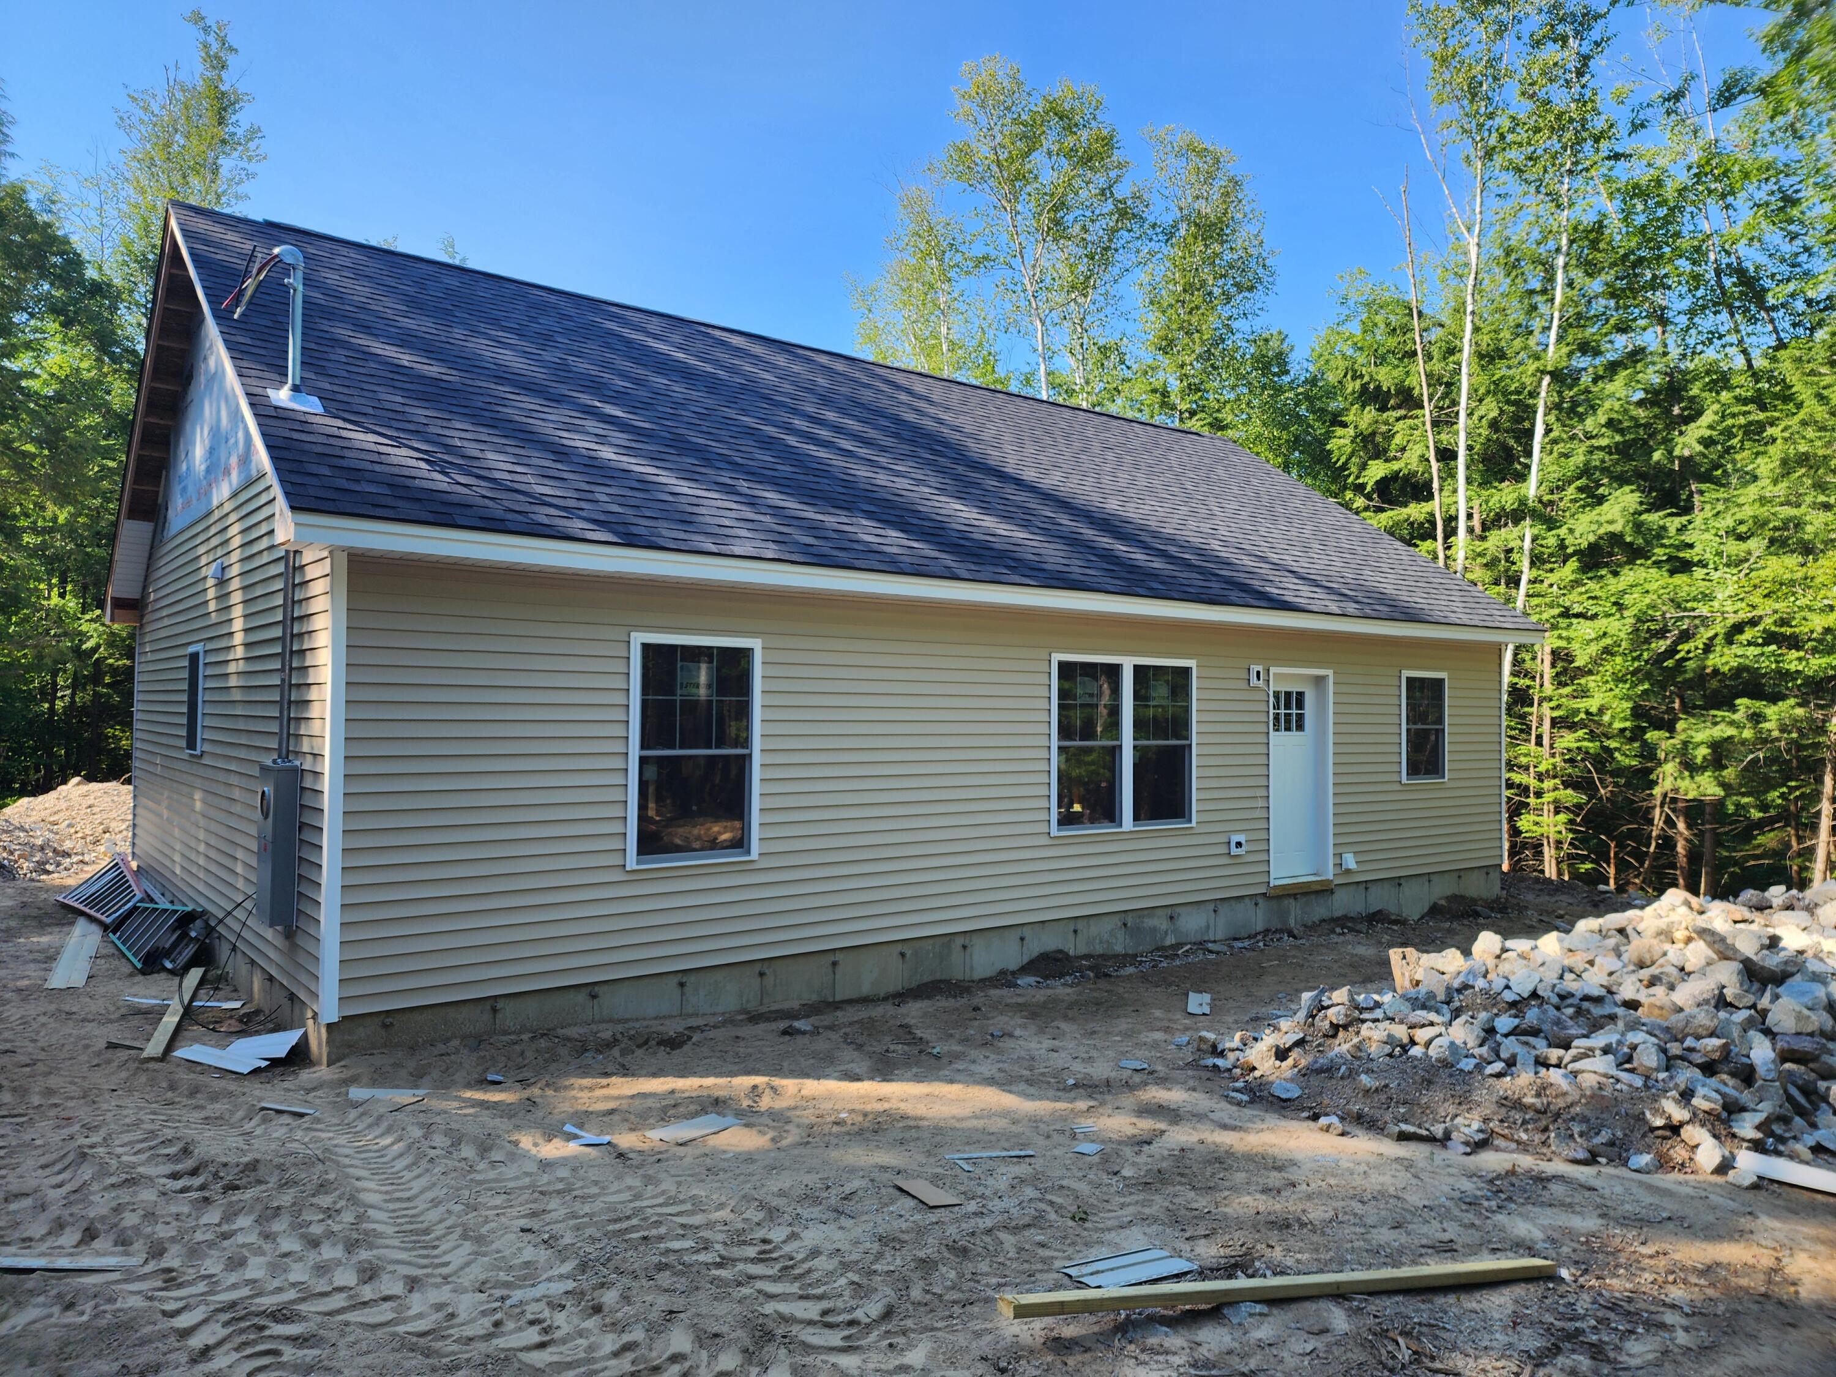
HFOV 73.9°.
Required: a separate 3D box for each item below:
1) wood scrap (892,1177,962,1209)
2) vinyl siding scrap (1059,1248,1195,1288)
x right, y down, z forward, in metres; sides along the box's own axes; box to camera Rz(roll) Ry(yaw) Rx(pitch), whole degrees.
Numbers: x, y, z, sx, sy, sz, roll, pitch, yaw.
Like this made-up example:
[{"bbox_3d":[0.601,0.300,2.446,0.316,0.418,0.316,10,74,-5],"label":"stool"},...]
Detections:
[{"bbox_3d":[0.036,2.111,5.091,0.134,0.020,0.345,5,-6,-27],"label":"wood scrap"},{"bbox_3d":[0.719,2.002,4.186,0.466,0.025,0.206,8,-10,-34],"label":"vinyl siding scrap"}]

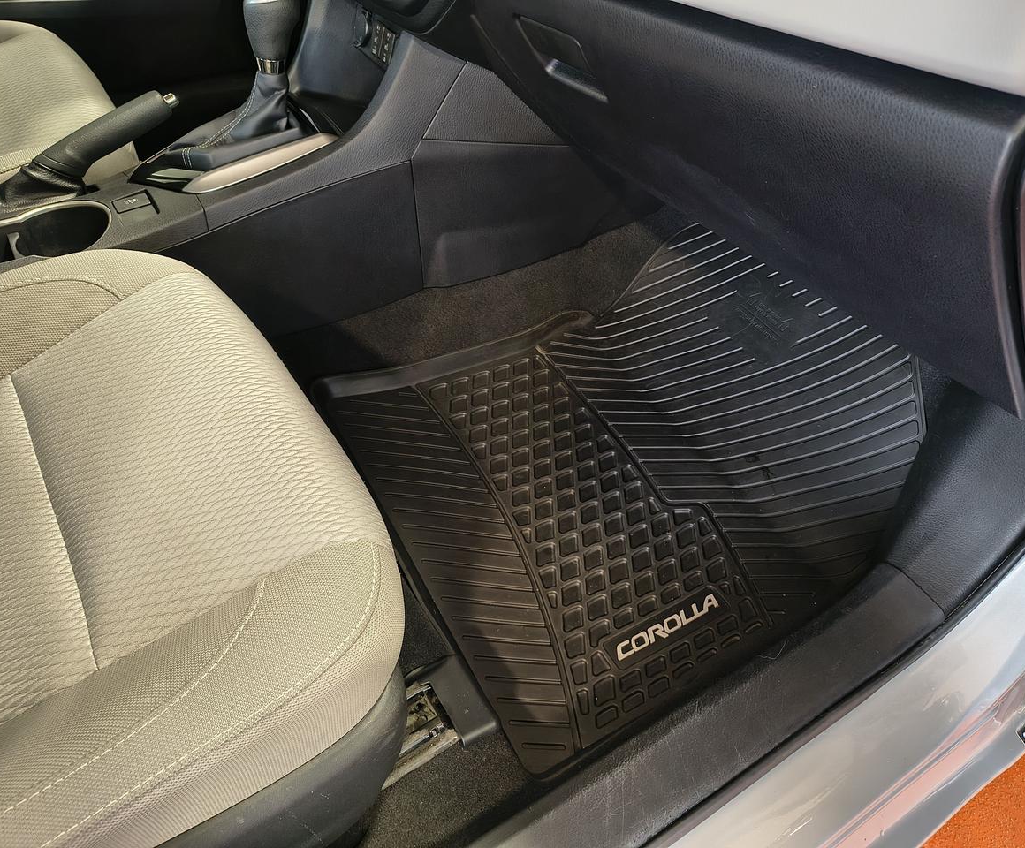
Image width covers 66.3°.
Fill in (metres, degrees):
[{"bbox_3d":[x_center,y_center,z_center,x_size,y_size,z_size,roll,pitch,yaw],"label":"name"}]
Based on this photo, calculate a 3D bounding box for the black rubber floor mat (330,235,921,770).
[{"bbox_3d":[0.152,-0.040,0.823,0.594,0.177,0.518,-22,47,-19],"label":"black rubber floor mat"}]

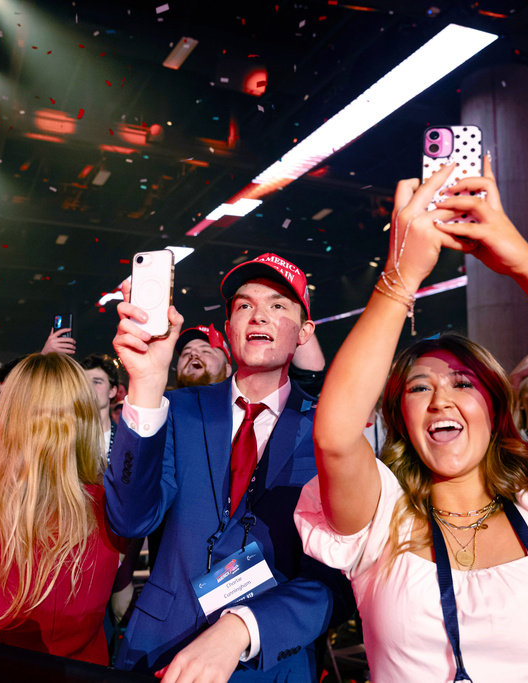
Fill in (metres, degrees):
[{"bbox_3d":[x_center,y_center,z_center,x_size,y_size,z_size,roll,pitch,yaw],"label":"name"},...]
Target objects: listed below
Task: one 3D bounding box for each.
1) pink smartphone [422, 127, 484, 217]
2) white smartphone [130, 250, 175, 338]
[{"bbox_3d":[0.247,-0.212,0.895,0.077,0.153,0.012,2,-19,6],"label":"pink smartphone"},{"bbox_3d":[-0.187,-0.079,1.144,0.075,0.150,0.011,-3,-12,17],"label":"white smartphone"}]

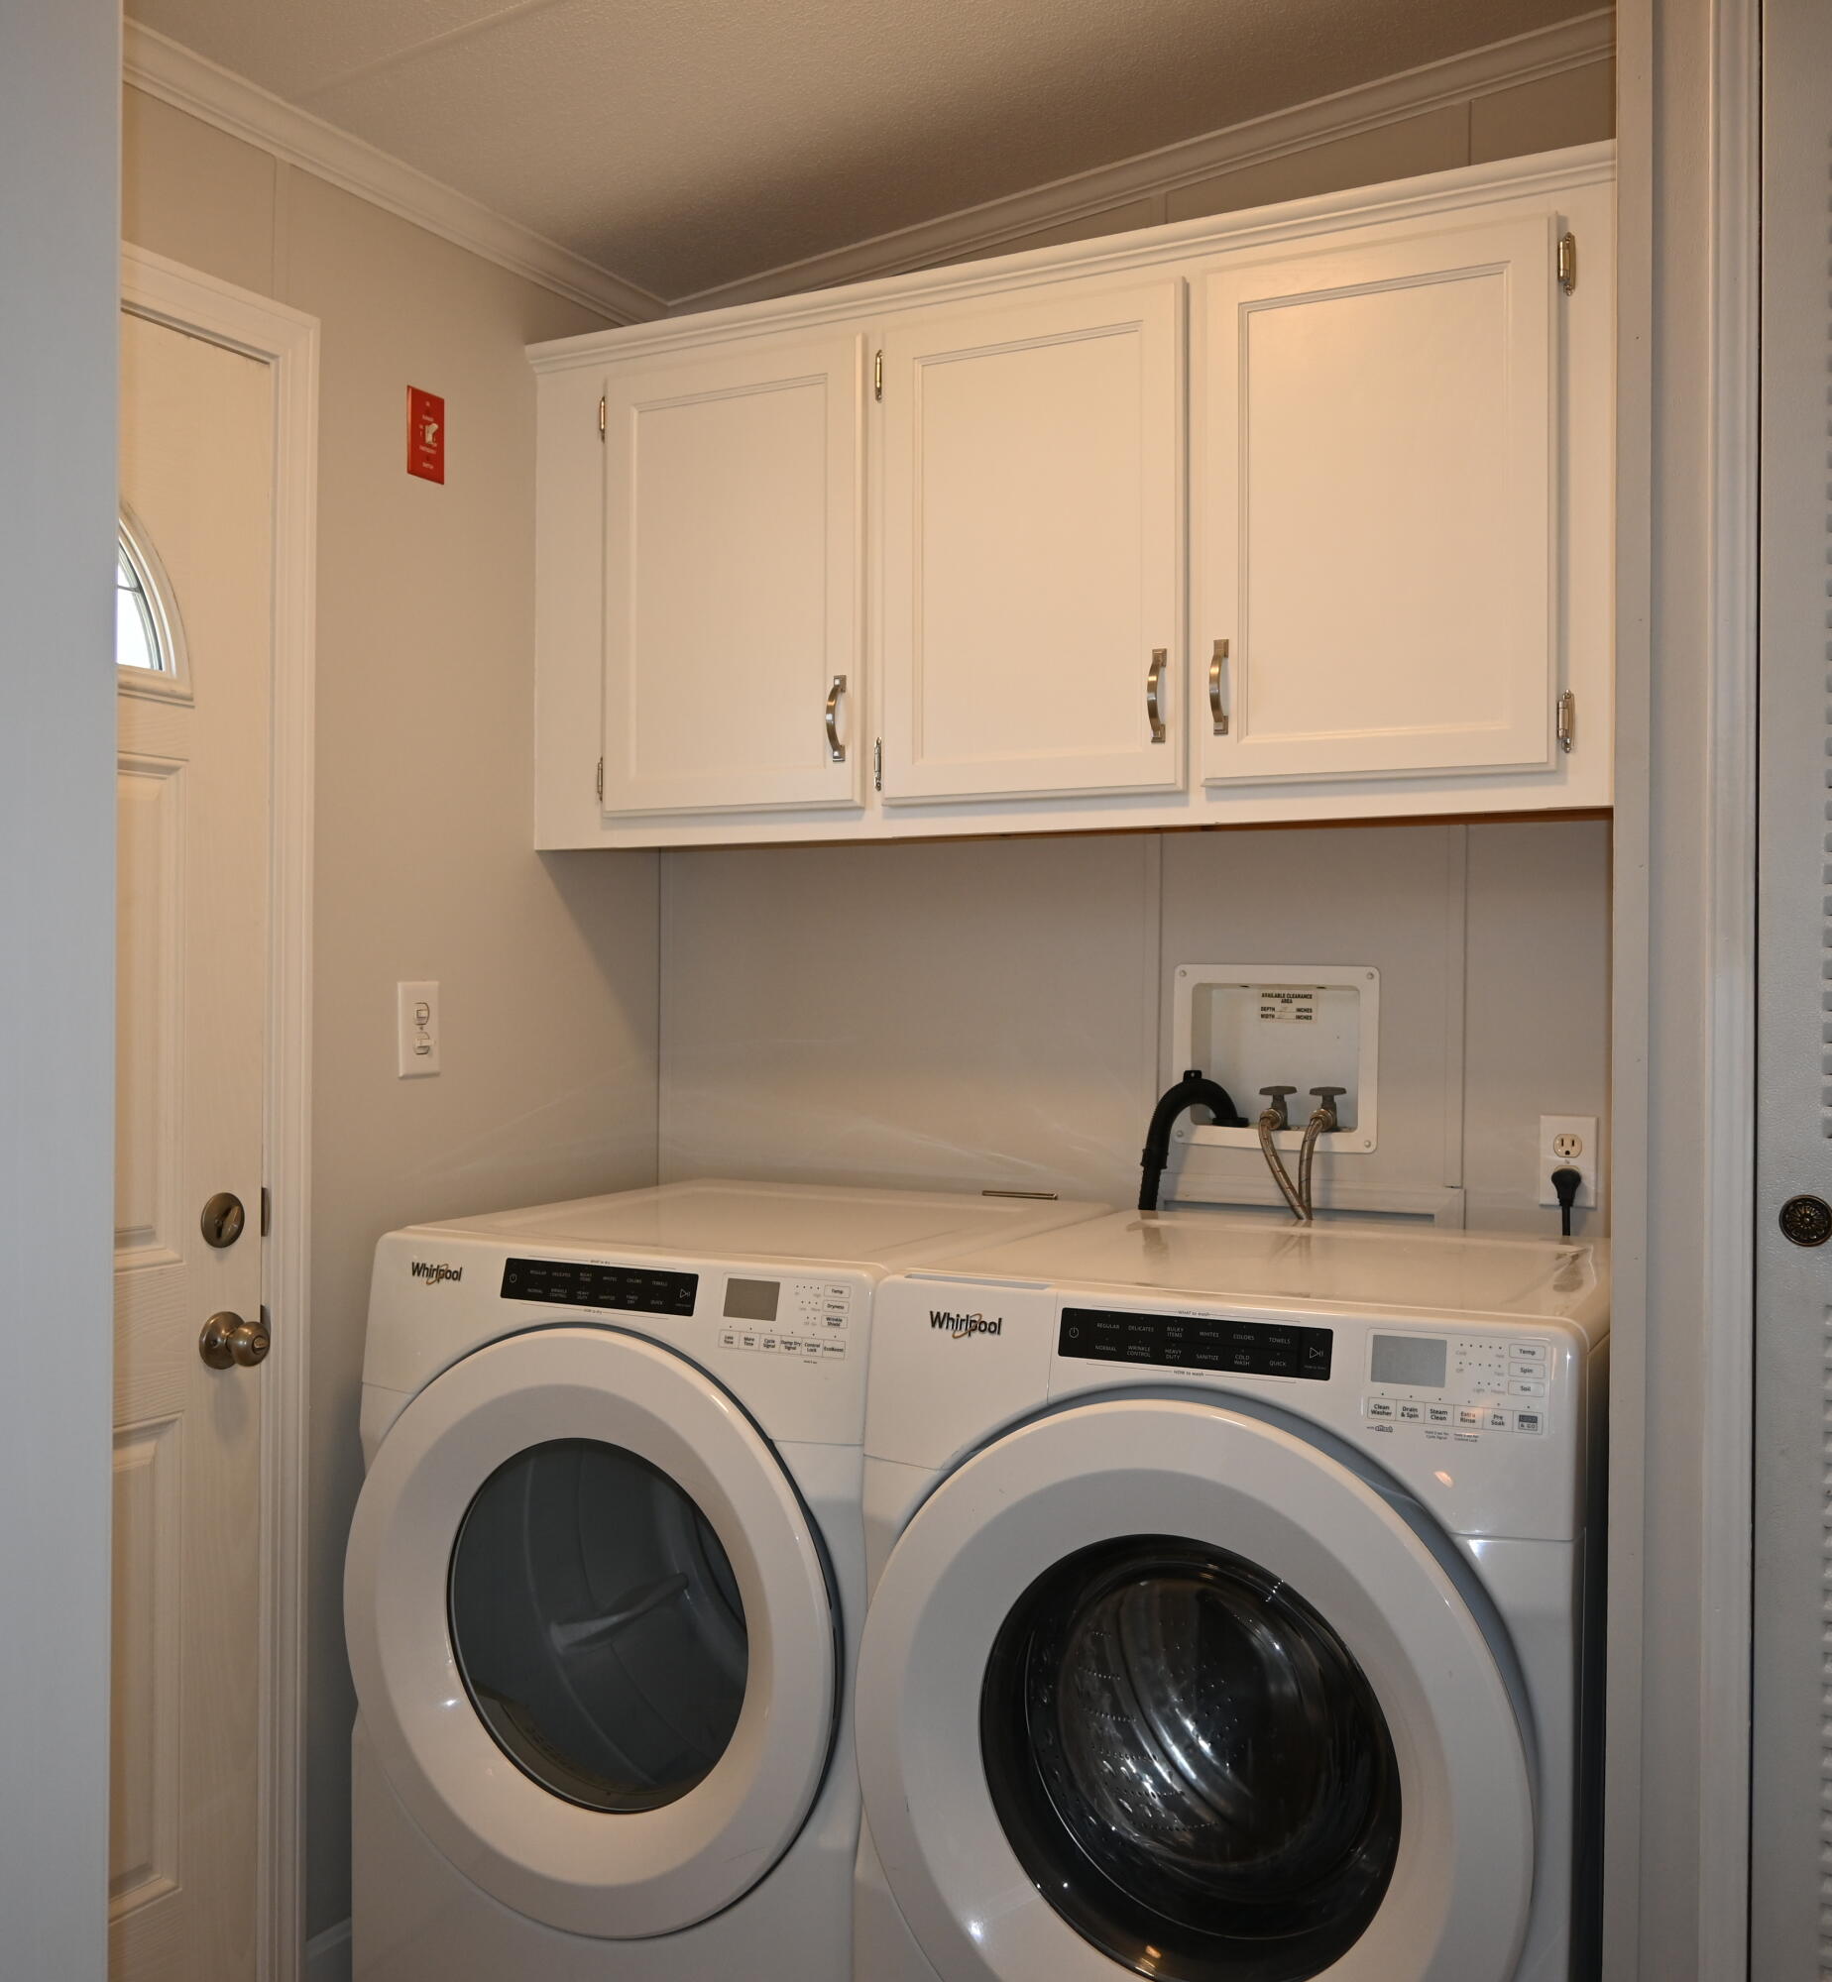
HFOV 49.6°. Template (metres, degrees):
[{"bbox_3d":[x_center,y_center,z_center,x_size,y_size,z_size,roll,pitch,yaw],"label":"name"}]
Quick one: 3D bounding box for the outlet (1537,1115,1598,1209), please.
[{"bbox_3d":[0.806,0.212,2.447,0.069,0.113,0.011,0,0,29],"label":"outlet"}]

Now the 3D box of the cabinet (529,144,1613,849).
[{"bbox_3d":[0.199,-0.555,2.605,1.535,0.716,0.324,0,0,29],"label":"cabinet"}]

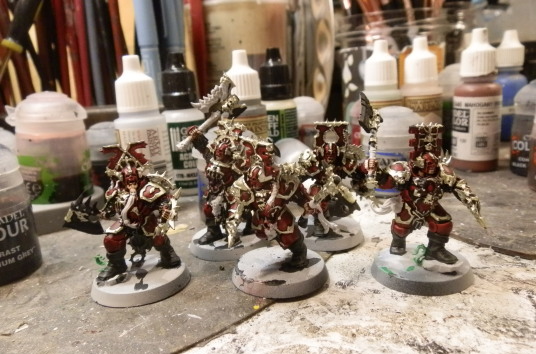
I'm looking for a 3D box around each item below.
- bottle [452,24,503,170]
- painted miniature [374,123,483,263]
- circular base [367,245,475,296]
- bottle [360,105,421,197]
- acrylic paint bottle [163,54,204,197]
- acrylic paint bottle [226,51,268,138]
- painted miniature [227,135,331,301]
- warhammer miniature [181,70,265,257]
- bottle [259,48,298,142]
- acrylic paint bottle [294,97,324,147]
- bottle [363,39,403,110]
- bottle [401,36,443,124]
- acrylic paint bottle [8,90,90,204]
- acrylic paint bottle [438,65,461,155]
[{"bbox_3d":[0.119,-0.044,0.248,0.025,0.077,0.025,-9,15,-18],"label":"bottle"},{"bbox_3d":[0.046,0.003,0.133,0.038,0.058,0.034,-4,16,3],"label":"painted miniature"},{"bbox_3d":[0.050,0.029,0.142,0.032,0.004,0.032,-1,15,19],"label":"circular base"},{"bbox_3d":[0.062,-0.014,0.216,0.029,0.041,0.029,0,17,14],"label":"bottle"},{"bbox_3d":[-0.048,-0.030,0.247,0.025,0.077,0.025,-7,14,-10],"label":"acrylic paint bottle"},{"bbox_3d":[-0.013,-0.035,0.252,0.024,0.074,0.024,-6,16,-5],"label":"acrylic paint bottle"},{"bbox_3d":[0.002,0.010,0.139,0.034,0.046,0.036,6,19,32],"label":"painted miniature"},{"bbox_3d":[-0.017,-0.005,0.163,0.034,0.065,0.035,4,18,28],"label":"warhammer miniature"},{"bbox_3d":[0.006,-0.037,0.255,0.024,0.073,0.024,4,18,29],"label":"bottle"},{"bbox_3d":[0.027,-0.037,0.316,0.033,0.043,0.034,-3,14,5],"label":"acrylic paint bottle"},{"bbox_3d":[0.074,-0.050,0.284,0.025,0.077,0.025,-1,15,15],"label":"bottle"},{"bbox_3d":[0.086,-0.043,0.252,0.024,0.074,0.024,-2,16,10],"label":"bottle"},{"bbox_3d":[-0.111,-0.016,0.220,0.037,0.053,0.033,-11,15,-31],"label":"acrylic paint bottle"},{"bbox_3d":[0.126,-0.045,0.279,0.033,0.056,0.034,2,16,24],"label":"acrylic paint bottle"}]

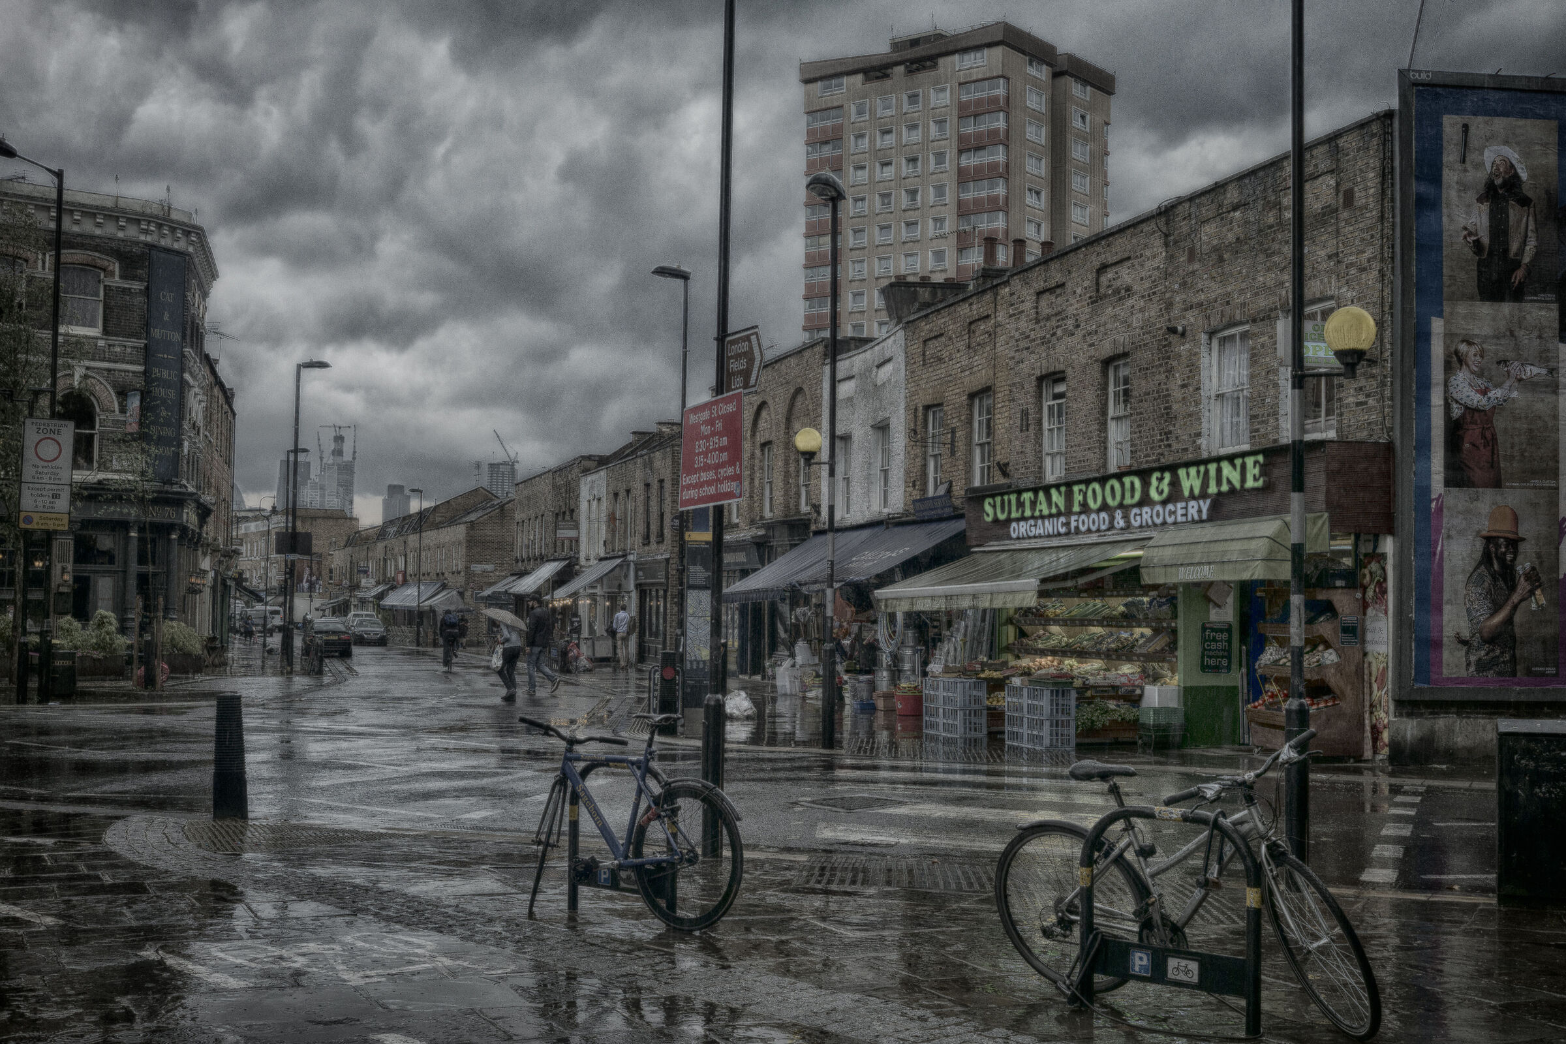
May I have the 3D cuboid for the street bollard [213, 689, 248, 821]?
[{"bbox_3d":[-4.174,1.778,13.526,0.255,0.940,0.255,2,-3,-18],"label":"street bollard"}]

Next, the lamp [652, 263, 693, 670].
[{"bbox_3d":[-2.214,-0.845,34.551,0.770,8.250,0.300,2,-3,-14],"label":"lamp"}]

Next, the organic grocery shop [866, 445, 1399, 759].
[{"bbox_3d":[4.134,1.086,24.831,2.380,3.501,10.565,2,-3,-16],"label":"organic grocery shop"}]

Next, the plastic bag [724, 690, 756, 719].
[{"bbox_3d":[-0.628,2.584,25.100,0.470,0.410,0.450,1,-3,0],"label":"plastic bag"}]

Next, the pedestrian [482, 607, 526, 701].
[{"bbox_3d":[-5.039,2.378,32.347,0.850,1.720,0.850,1,-3,0],"label":"pedestrian"}]

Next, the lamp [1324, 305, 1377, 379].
[{"bbox_3d":[3.168,-1.004,9.950,0.295,0.410,0.295,1,-3,0],"label":"lamp"}]

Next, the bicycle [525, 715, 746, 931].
[{"bbox_3d":[-0.800,1.435,8.683,1.610,1.000,0.530,-1,-4,37],"label":"bicycle"}]

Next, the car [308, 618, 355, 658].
[{"bbox_3d":[-16.947,4.336,66.971,1.740,1.420,4.400,2,-3,-14],"label":"car"}]

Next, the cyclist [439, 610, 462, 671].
[{"bbox_3d":[-8.673,3.080,46.500,0.550,1.660,1.700,2,-3,-15],"label":"cyclist"}]

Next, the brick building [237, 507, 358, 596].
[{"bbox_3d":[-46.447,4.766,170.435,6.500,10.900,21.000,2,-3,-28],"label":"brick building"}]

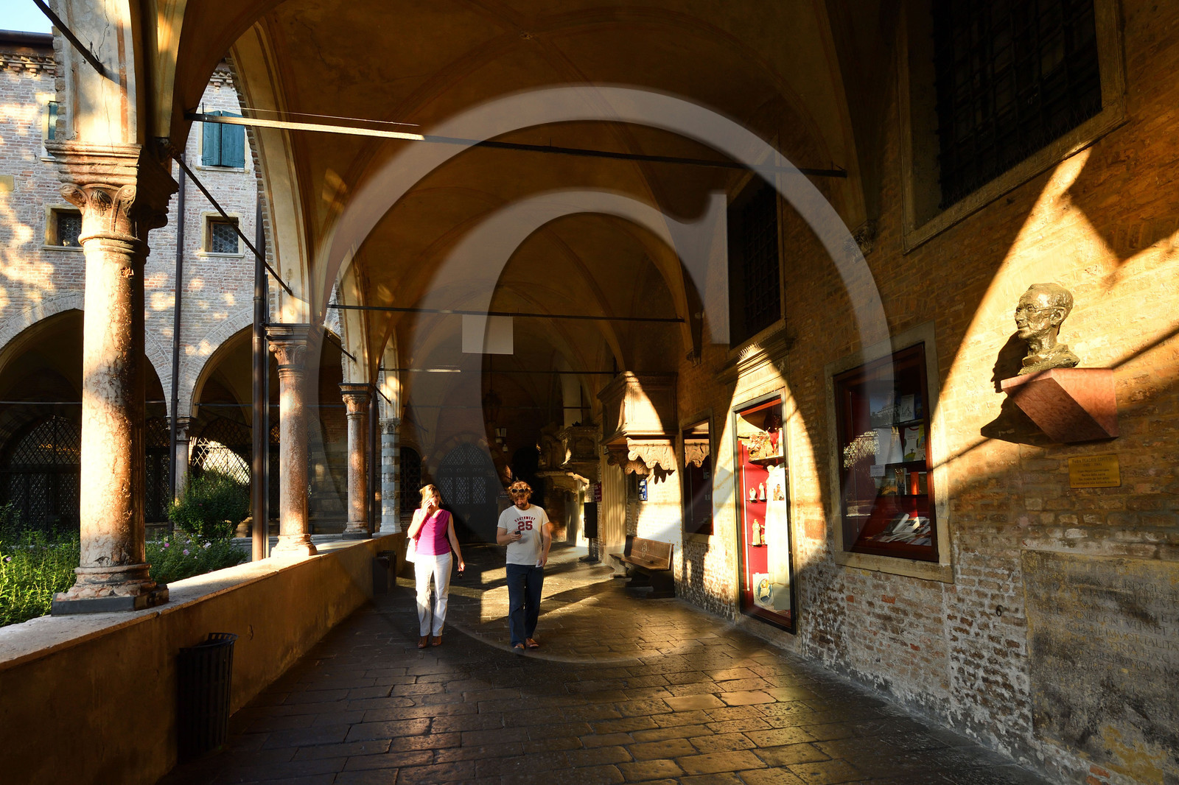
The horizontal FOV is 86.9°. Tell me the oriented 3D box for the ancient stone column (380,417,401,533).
[{"bbox_3d":[-4.153,1.714,13.000,0.390,2.450,0.390,0,-6,-9],"label":"ancient stone column"}]

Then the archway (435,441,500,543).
[{"bbox_3d":[-4.290,3.494,22.000,2.220,3.550,0.400,0,-6,-9],"label":"archway"}]

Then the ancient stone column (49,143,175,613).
[{"bbox_3d":[-2.897,-0.057,3.796,0.490,2.720,0.490,0,-6,-11],"label":"ancient stone column"}]

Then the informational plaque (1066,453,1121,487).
[{"bbox_3d":[2.441,0.385,3.019,0.012,0.150,0.240,0,-6,-11],"label":"informational plaque"}]

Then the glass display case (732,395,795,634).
[{"bbox_3d":[1.990,1.345,7.200,0.220,2.530,1.270,0,-6,-9],"label":"glass display case"}]

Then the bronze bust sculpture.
[{"bbox_3d":[2.221,-0.292,3.041,0.250,0.430,0.240,-1,-6,1],"label":"bronze bust sculpture"}]

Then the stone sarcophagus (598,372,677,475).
[{"bbox_3d":[0.738,0.561,9.784,0.820,1.420,1.800,0,-6,-11],"label":"stone sarcophagus"}]

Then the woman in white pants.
[{"bbox_3d":[-1.582,1.748,6.420,0.570,1.650,0.370,1,-6,-13],"label":"woman in white pants"}]

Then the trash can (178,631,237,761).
[{"bbox_3d":[-2.404,1.932,3.998,0.250,0.680,0.440,0,-6,-11],"label":"trash can"}]

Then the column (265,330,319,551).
[{"bbox_3d":[-3.253,0.503,6.820,0.400,2.520,0.400,0,-6,-9],"label":"column"}]

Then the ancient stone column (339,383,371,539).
[{"bbox_3d":[-3.723,1.073,9.900,0.400,2.460,0.400,0,-6,-9],"label":"ancient stone column"}]

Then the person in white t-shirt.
[{"bbox_3d":[-0.675,1.720,6.330,0.550,1.720,0.420,0,-6,-8],"label":"person in white t-shirt"}]

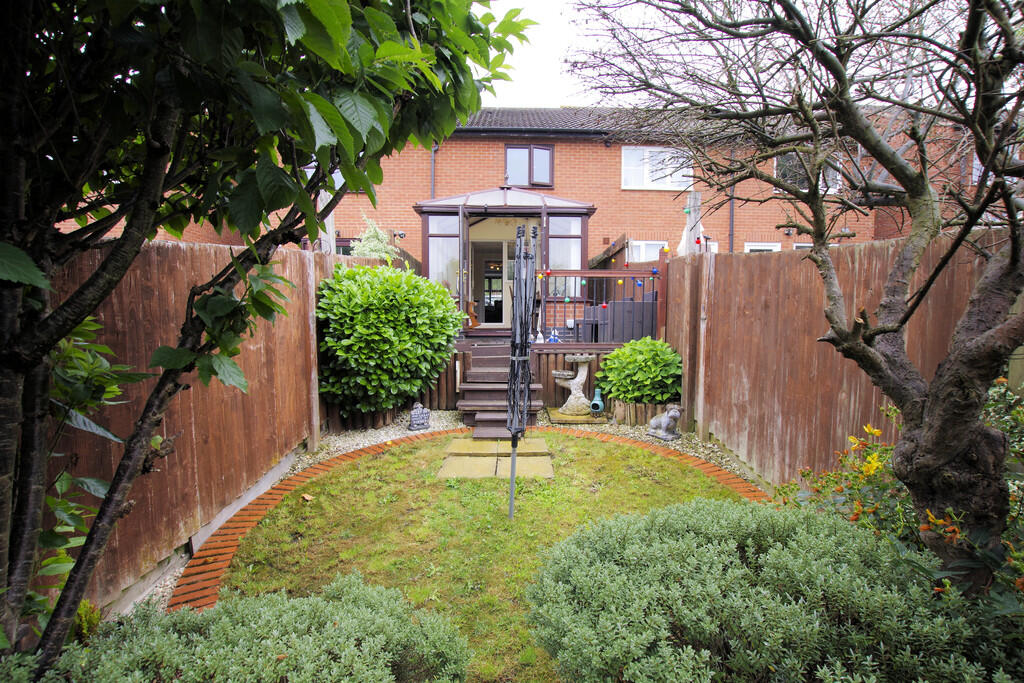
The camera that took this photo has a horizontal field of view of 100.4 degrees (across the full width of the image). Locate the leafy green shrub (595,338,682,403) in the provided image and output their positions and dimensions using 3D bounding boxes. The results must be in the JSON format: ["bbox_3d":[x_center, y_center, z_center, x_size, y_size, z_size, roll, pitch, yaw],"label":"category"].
[{"bbox_3d":[1.400,0.310,4.920,0.950,0.760,0.880,0,5,0],"label":"leafy green shrub"}]

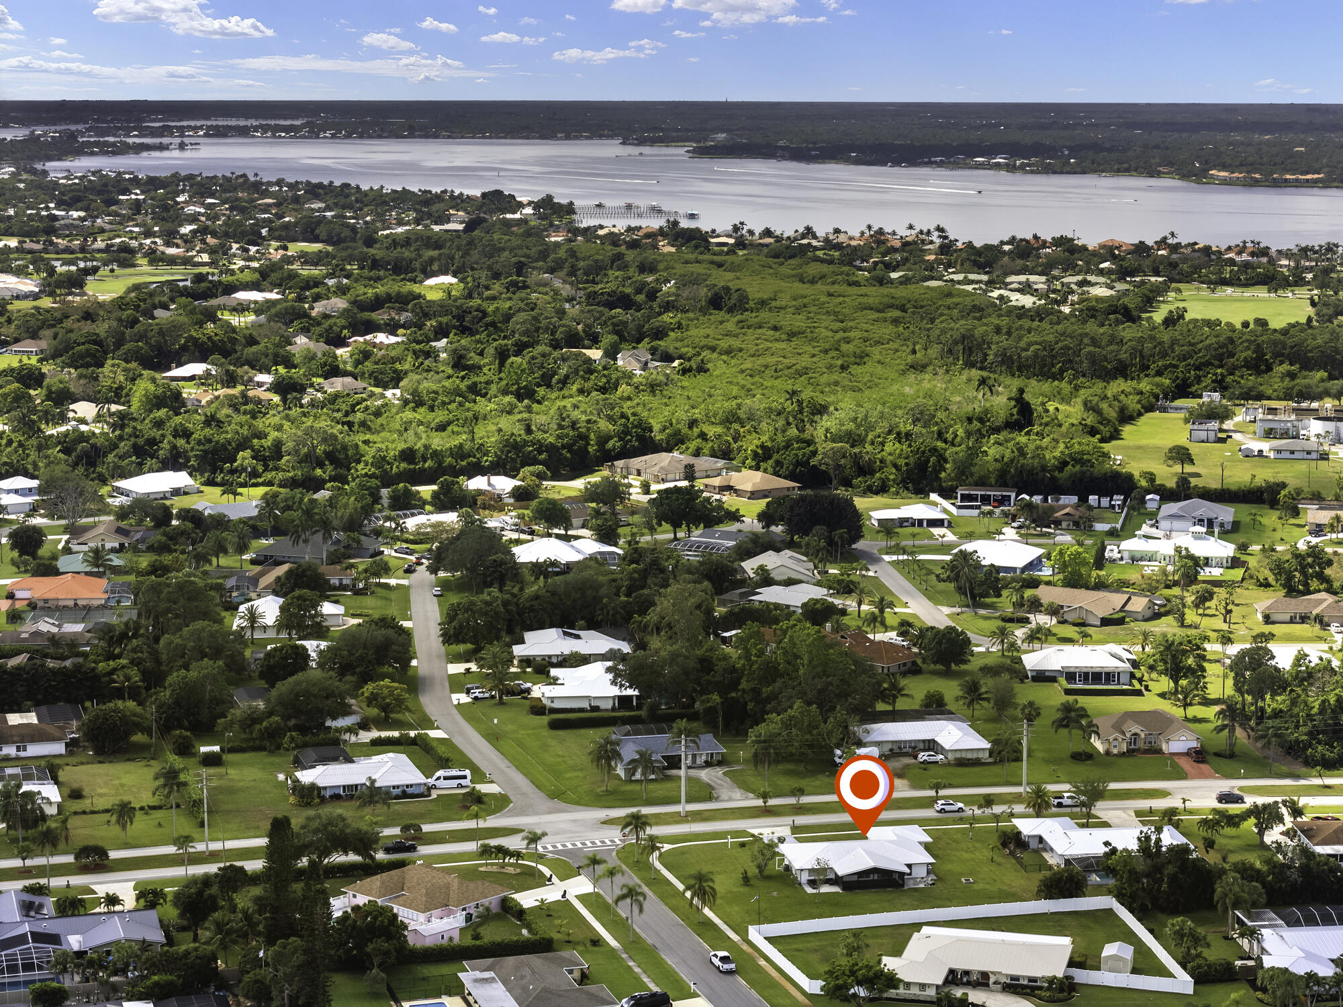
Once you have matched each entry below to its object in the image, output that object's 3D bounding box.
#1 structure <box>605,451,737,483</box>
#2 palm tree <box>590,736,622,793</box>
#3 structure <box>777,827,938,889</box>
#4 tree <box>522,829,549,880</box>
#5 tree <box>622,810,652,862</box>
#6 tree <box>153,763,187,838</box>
[{"bbox_3d":[-0.270,-12.040,808.550,29.500,6.700,29.500,-7,11,-37],"label":"structure"},{"bbox_3d":[-10.940,42.590,444.170,5.200,9.100,5.200,0,9,0],"label":"palm tree"},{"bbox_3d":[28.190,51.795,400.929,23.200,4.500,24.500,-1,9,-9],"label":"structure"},{"bbox_3d":[-19.822,51.088,394.399,3.900,7.620,3.900,0,9,0],"label":"tree"},{"bbox_3d":[-5.138,50.180,409.293,4.500,7.888,4.500,0,9,0],"label":"tree"},{"bbox_3d":[-76.847,45.582,415.337,5.000,11.880,5.000,0,9,0],"label":"tree"}]

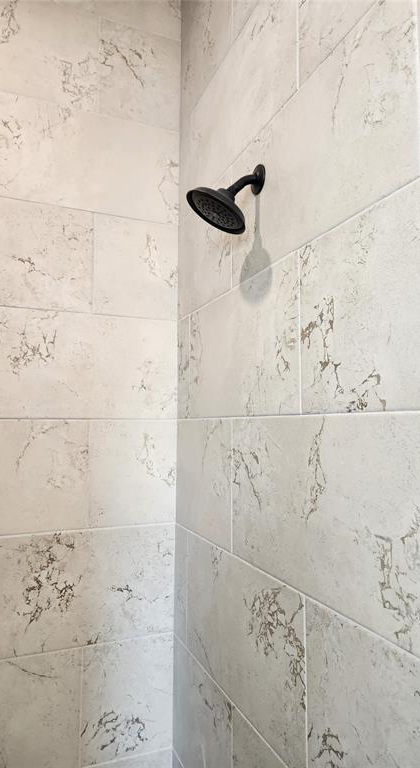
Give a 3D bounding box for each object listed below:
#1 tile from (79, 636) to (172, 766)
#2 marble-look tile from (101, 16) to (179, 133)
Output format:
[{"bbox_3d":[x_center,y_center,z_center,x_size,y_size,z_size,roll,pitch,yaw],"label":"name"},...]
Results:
[{"bbox_3d":[-0.227,0.875,1.426,0.259,0.304,0.010,2,-6,-22],"label":"tile"},{"bbox_3d":[-0.219,-0.959,1.598,0.259,0.304,0.010,2,-6,-22],"label":"marble-look tile"}]

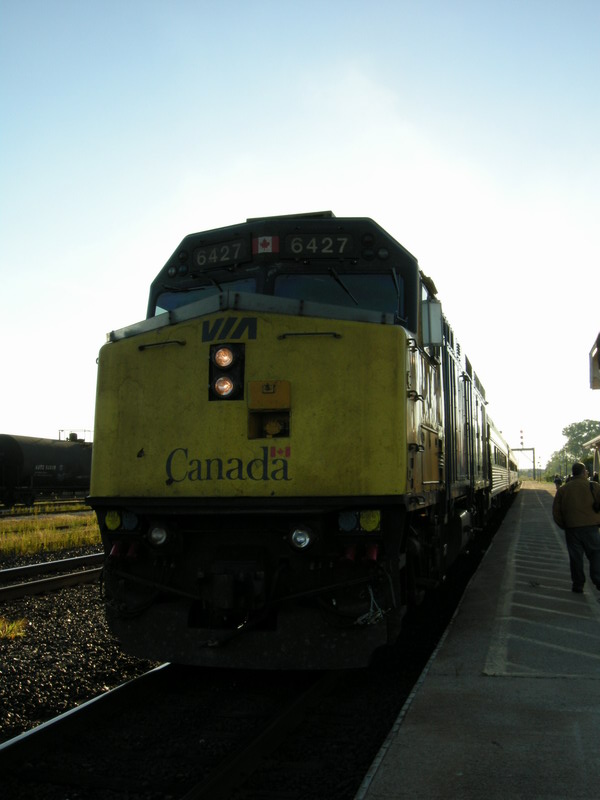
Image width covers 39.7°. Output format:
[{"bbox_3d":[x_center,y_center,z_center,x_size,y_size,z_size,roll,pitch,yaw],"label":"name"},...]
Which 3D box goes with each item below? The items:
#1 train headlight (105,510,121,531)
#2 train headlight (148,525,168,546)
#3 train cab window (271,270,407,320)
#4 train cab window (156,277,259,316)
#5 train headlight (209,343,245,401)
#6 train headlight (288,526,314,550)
[{"bbox_3d":[-1.800,1.157,7.988,0.180,0.185,0.072,-3,-6,25],"label":"train headlight"},{"bbox_3d":[-1.299,1.244,7.637,0.191,0.201,0.093,-1,-6,15],"label":"train headlight"},{"bbox_3d":[0.401,-1.054,8.617,1.360,0.525,0.062,0,-9,0],"label":"train cab window"},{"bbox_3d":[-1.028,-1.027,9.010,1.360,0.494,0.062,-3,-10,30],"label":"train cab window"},{"bbox_3d":[-0.666,-0.258,7.539,0.319,0.505,0.103,-1,-6,15],"label":"train headlight"},{"bbox_3d":[0.013,1.211,7.277,0.211,0.211,0.103,-1,-6,15],"label":"train headlight"}]

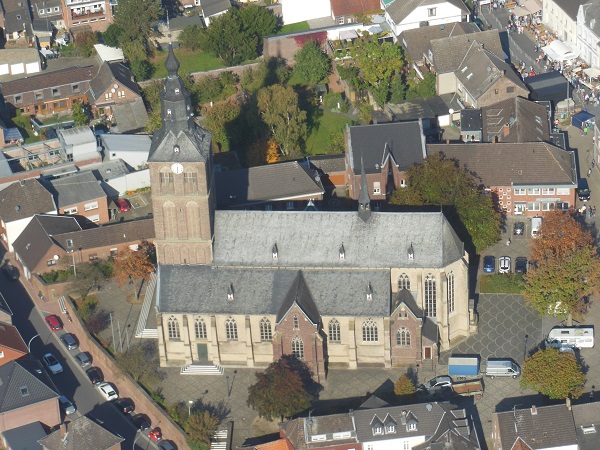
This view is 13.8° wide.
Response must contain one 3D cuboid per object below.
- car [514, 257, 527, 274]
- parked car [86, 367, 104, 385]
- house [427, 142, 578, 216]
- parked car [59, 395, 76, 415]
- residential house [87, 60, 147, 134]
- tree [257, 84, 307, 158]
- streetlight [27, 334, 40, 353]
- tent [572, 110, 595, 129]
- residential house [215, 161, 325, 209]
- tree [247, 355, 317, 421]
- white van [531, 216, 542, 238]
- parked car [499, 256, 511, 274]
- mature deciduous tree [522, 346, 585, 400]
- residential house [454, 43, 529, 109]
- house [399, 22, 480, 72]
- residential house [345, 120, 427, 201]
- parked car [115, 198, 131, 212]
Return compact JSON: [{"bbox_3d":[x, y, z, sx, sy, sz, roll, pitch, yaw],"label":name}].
[{"bbox_3d":[35.337,6.304,396.028,1.760,1.460,4.150,1,36,5],"label":"car"},{"bbox_3d":[-32.240,23.130,386.700,1.760,1.500,4.150,-18,35,-23],"label":"parked car"},{"bbox_3d":[33.378,-9.015,409.275,24.600,10.800,10.900,1,36,5],"label":"house"},{"bbox_3d":[-35.720,27.380,380.240,1.760,1.480,4.200,-18,35,-23],"label":"parked car"},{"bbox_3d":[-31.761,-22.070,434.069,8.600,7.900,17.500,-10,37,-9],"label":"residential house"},{"bbox_3d":[-3.130,-18.210,438.140,8.600,14.200,8.600,-3,32,0],"label":"tree"},{"bbox_3d":[-40.156,19.751,377.565,2.200,7.400,0.300,-18,39,-20],"label":"streetlight"},{"bbox_3d":[48.919,-18.122,427.385,2.900,3.000,2.700,-26,42,-29],"label":"tent"},{"bbox_3d":[-6.720,-6.060,424.130,20.400,8.800,8.400,-8,32,-8],"label":"residential house"},{"bbox_3d":[-2.750,25.370,371.870,9.800,10.600,9.800,-3,32,0],"label":"tree"},{"bbox_3d":[38.617,0.291,403.700,1.850,1.900,4.500,1,36,5],"label":"white van"},{"bbox_3d":[33.620,6.540,407.290,1.740,1.450,3.950,-2,32,3],"label":"parked car"},{"bbox_3d":[37.432,22.948,366.252,9.800,9.400,9.800,-2,36,1],"label":"mature deciduous tree"},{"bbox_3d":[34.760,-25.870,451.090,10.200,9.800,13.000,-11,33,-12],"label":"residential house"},{"bbox_3d":[26.930,-34.390,466.550,16.000,8.600,10.000,-11,33,-12],"label":"house"},{"bbox_3d":[14.441,-10.467,409.737,12.600,14.100,11.200,-5,36,-3],"label":"residential house"},{"bbox_3d":[-30.680,-3.630,429.330,1.700,1.480,3.850,-15,34,-18],"label":"parked car"}]

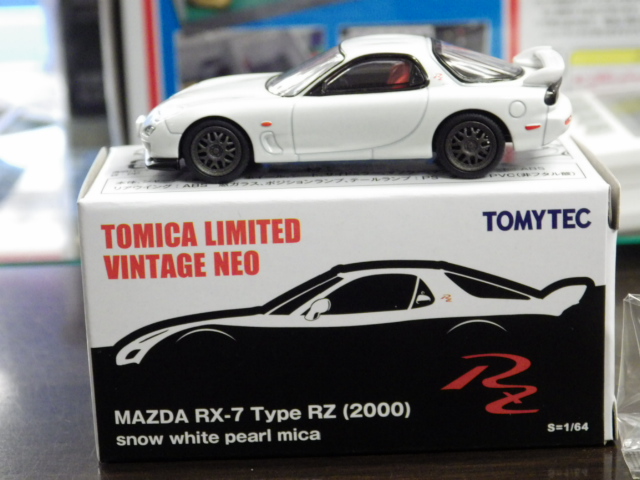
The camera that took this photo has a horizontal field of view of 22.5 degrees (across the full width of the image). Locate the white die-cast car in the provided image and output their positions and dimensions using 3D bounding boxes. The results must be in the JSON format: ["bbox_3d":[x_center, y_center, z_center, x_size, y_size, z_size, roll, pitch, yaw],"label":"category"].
[{"bbox_3d":[0.005,-0.022,0.250,0.068,0.020,0.028,-1,16,4],"label":"white die-cast car"}]

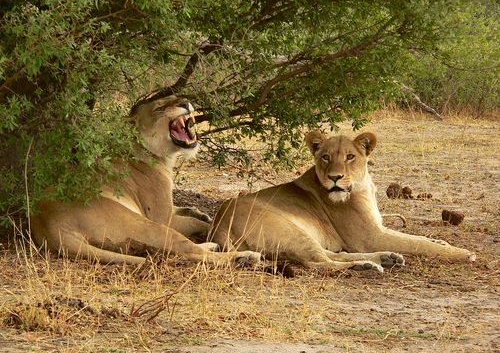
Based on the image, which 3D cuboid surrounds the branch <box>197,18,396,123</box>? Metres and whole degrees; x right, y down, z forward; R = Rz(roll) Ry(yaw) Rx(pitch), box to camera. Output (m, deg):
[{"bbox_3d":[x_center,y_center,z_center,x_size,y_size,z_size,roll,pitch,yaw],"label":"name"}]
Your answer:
[{"bbox_3d":[0.266,-0.607,16.200,1.150,0.600,0.450,0,6,0],"label":"branch"}]

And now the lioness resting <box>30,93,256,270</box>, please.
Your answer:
[{"bbox_3d":[-0.576,0.034,15.900,1.300,0.820,0.700,-3,6,-25],"label":"lioness resting"}]

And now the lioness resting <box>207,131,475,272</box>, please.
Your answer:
[{"bbox_3d":[0.484,0.137,15.500,1.380,0.680,0.750,1,6,12],"label":"lioness resting"}]

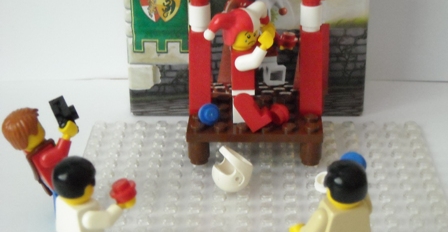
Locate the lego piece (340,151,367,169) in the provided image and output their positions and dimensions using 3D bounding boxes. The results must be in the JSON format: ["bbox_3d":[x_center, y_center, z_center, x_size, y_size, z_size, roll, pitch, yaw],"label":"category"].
[{"bbox_3d":[0.038,0.014,0.321,0.008,0.008,0.005,6,-16,15],"label":"lego piece"}]

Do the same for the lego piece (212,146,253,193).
[{"bbox_3d":[0.002,0.019,0.372,0.014,0.013,0.013,28,8,-28],"label":"lego piece"}]

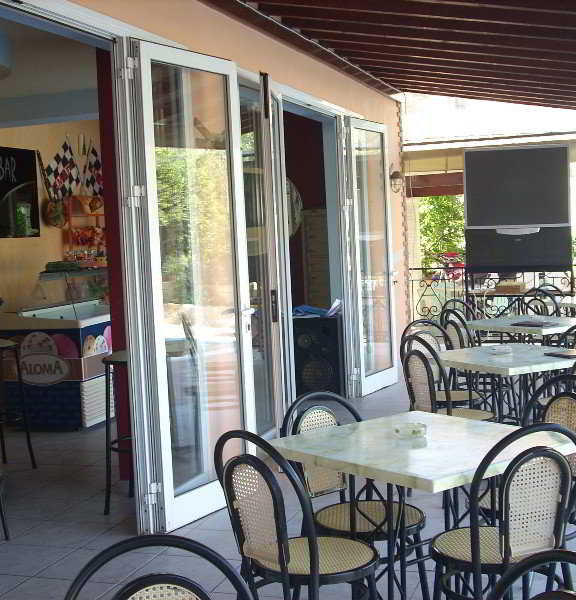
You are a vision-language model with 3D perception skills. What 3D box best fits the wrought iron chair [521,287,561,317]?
[{"bbox_3d":[2.461,0.325,9.709,0.500,0.870,0.430,-5,4,-32],"label":"wrought iron chair"}]

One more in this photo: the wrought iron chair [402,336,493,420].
[{"bbox_3d":[0.916,0.623,5.971,0.500,0.870,0.430,-4,4,-24],"label":"wrought iron chair"}]

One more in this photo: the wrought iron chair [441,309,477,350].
[{"bbox_3d":[1.369,0.487,7.540,0.500,0.880,0.420,-4,4,-22],"label":"wrought iron chair"}]

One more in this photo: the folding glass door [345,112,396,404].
[{"bbox_3d":[0.773,-0.405,9.691,0.110,2.420,0.870,0,4,28],"label":"folding glass door"}]

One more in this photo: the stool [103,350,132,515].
[{"bbox_3d":[-0.747,0.724,5.799,0.400,0.820,0.400,-1,4,18],"label":"stool"}]

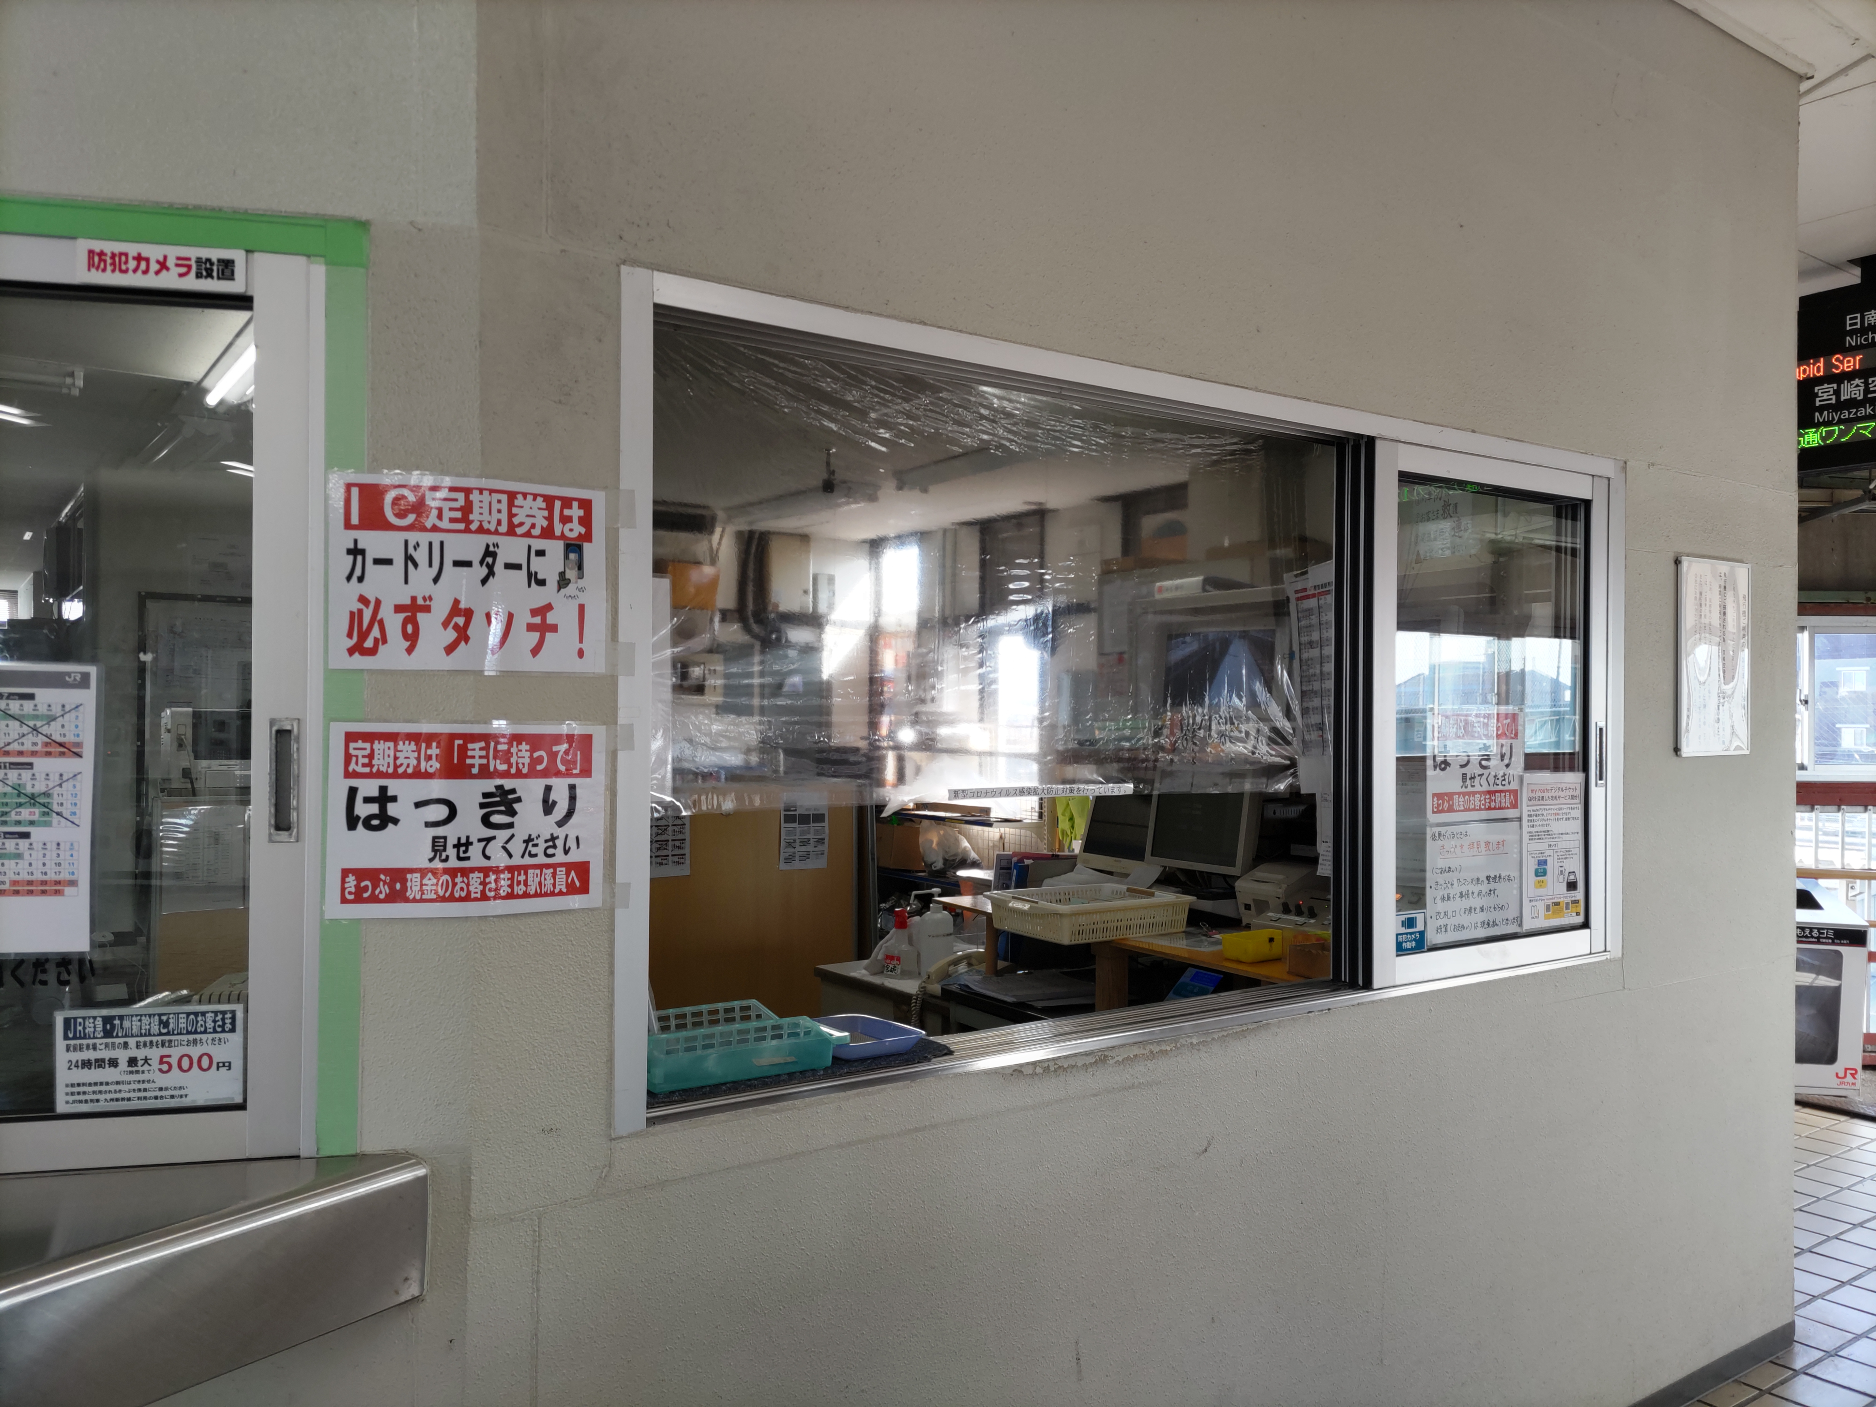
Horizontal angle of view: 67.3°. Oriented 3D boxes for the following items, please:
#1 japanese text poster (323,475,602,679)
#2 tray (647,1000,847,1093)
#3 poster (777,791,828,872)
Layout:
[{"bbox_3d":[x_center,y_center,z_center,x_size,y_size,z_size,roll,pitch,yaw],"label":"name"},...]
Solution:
[{"bbox_3d":[-0.517,-0.142,1.570,0.297,0.212,0.028,0,0,-23],"label":"japanese text poster"},{"bbox_3d":[-0.276,0.450,1.881,0.287,0.071,0.137,1,0,-32],"label":"tray"},{"bbox_3d":[-0.514,0.493,5.450,0.210,0.297,0.012,1,0,-33],"label":"poster"}]

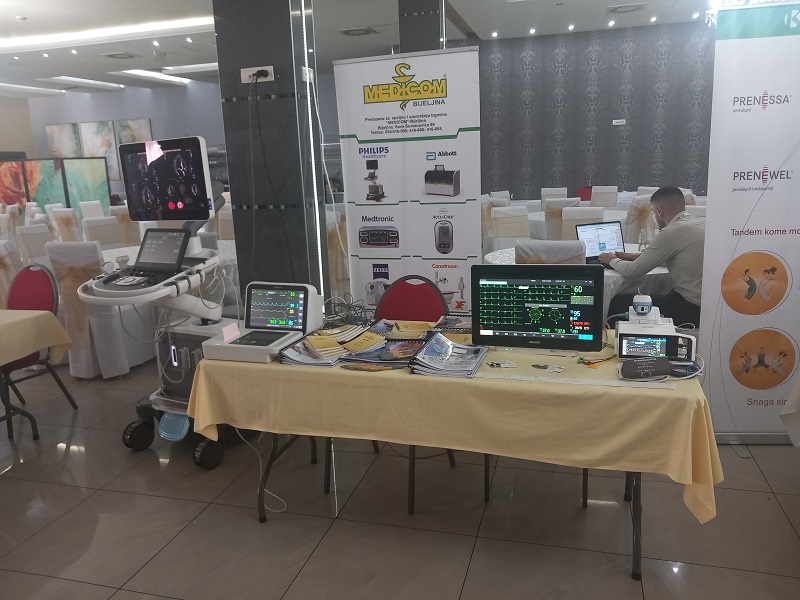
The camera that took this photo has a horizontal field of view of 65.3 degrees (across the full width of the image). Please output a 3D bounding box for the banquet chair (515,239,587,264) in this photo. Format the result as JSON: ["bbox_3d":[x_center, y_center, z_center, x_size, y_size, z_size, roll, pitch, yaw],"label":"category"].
[{"bbox_3d":[0.967,0.108,3.819,0.440,1.000,0.540,4,14,27],"label":"banquet chair"}]

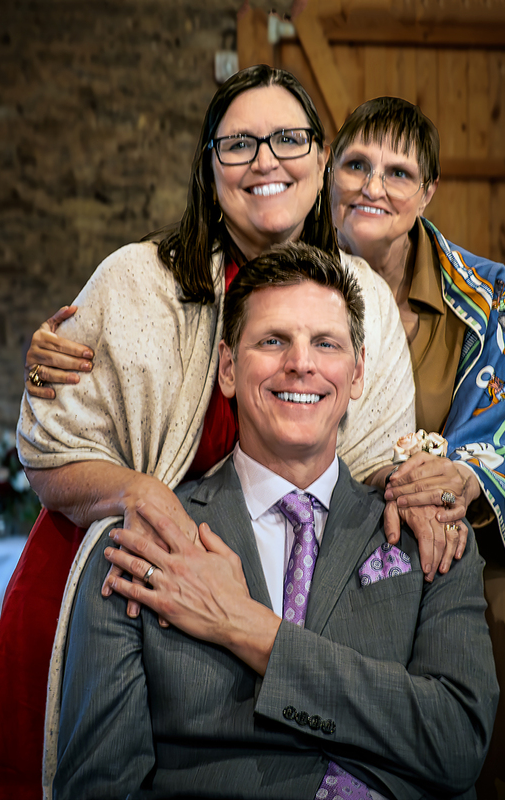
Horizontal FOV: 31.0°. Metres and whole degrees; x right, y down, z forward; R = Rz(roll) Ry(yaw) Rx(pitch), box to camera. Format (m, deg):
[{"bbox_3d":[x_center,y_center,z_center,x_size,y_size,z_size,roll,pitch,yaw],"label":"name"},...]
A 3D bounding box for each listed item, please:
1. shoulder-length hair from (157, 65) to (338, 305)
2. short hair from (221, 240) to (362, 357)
[{"bbox_3d":[-0.008,-0.312,1.330,0.265,0.350,0.235,-4,1,2],"label":"shoulder-length hair"},{"bbox_3d":[0.053,-0.113,1.180,0.180,0.175,0.210,3,-5,-3],"label":"short hair"}]

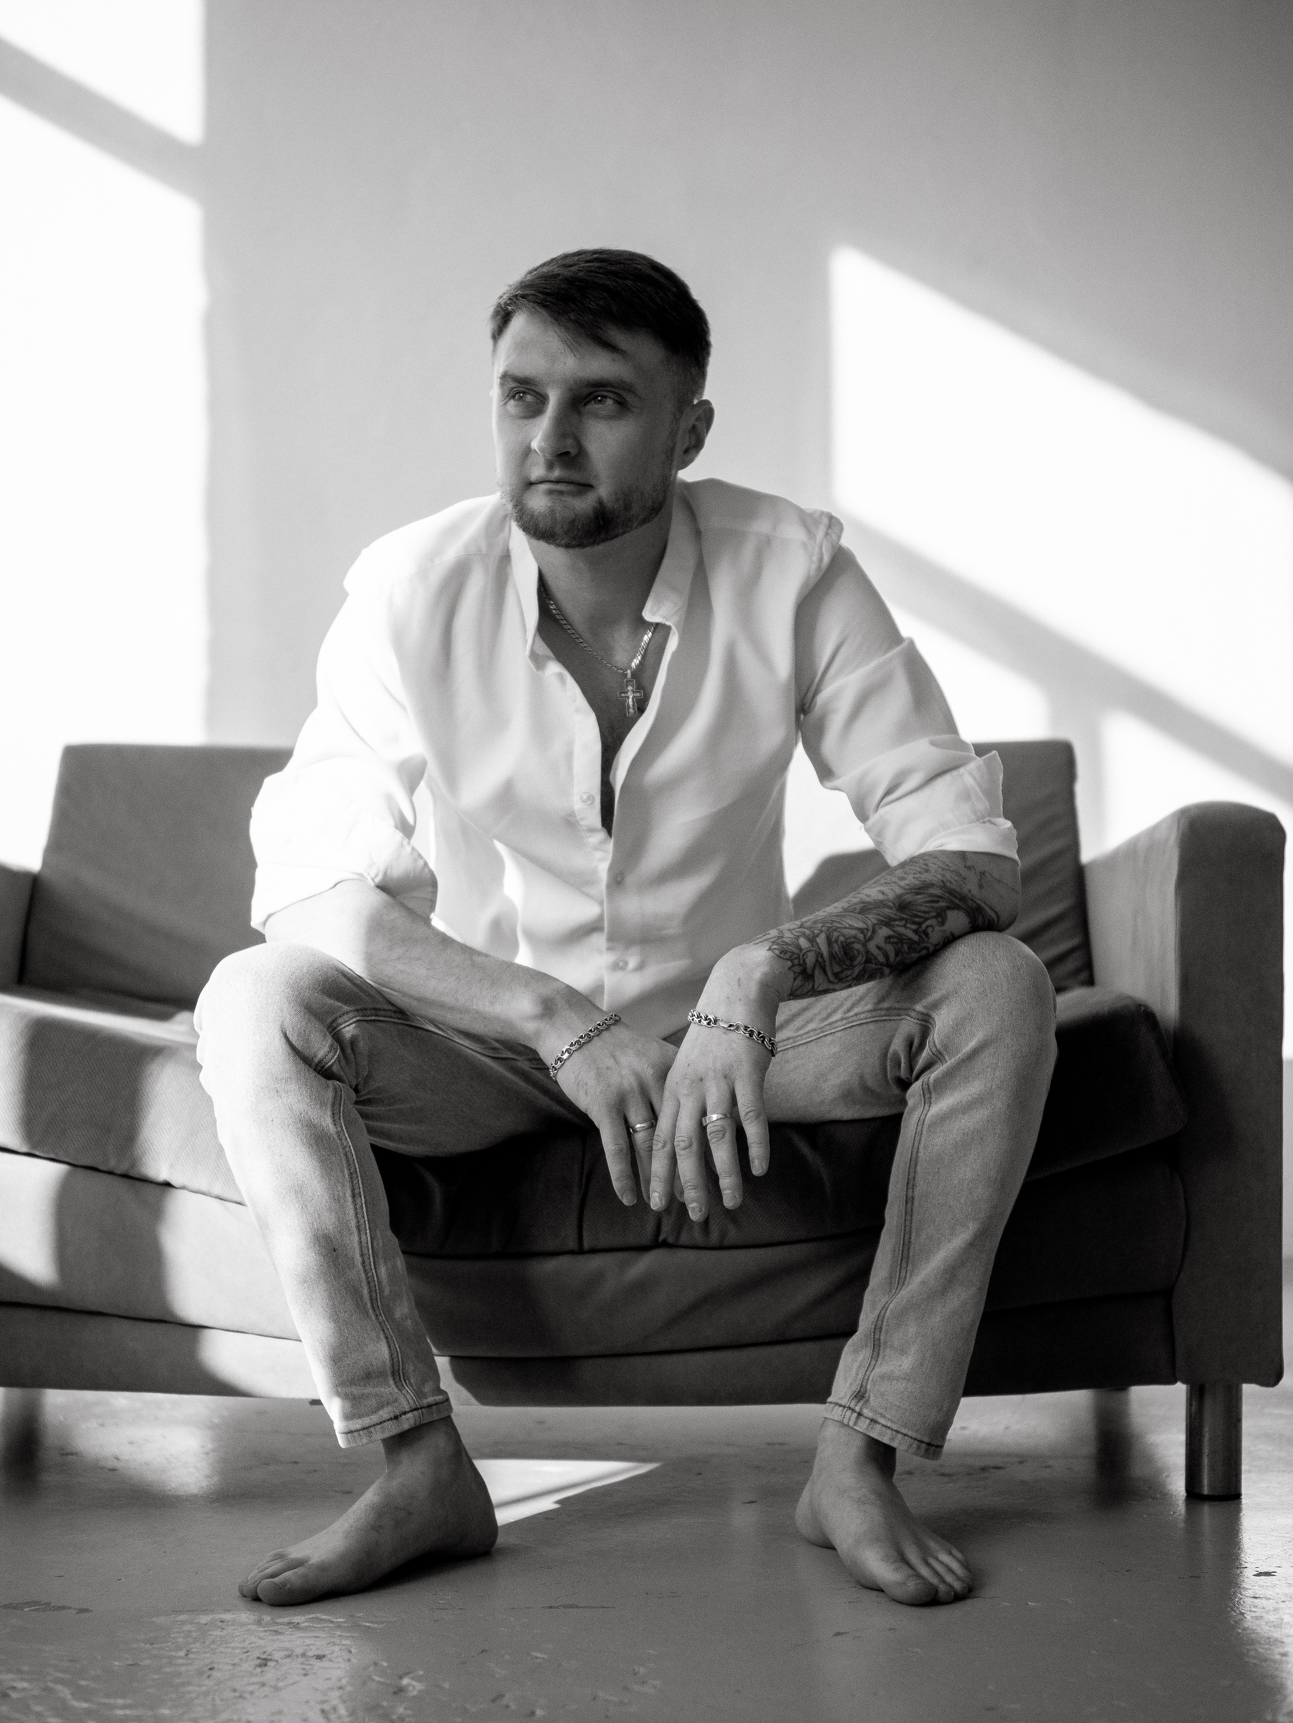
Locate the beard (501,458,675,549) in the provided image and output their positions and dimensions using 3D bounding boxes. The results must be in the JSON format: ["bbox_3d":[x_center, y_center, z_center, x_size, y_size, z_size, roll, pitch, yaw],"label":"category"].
[{"bbox_3d":[-0.054,-0.302,2.100,0.130,0.085,0.090,3,-1,26],"label":"beard"}]

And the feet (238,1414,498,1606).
[{"bbox_3d":[-0.249,0.552,2.170,0.255,0.120,0.100,0,-1,-40],"label":"feet"}]

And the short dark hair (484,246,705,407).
[{"bbox_3d":[-0.038,-0.447,2.150,0.175,0.160,0.215,3,-1,26],"label":"short dark hair"}]

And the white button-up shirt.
[{"bbox_3d":[-0.012,-0.091,2.310,0.660,0.540,0.420,0,0,3],"label":"white button-up shirt"}]

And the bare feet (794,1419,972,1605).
[{"bbox_3d":[0.200,0.552,2.180,0.100,0.120,0.255,0,0,-23],"label":"bare feet"}]

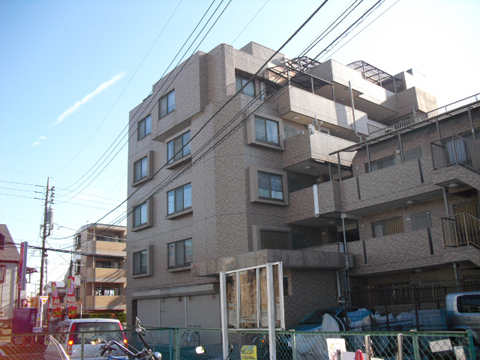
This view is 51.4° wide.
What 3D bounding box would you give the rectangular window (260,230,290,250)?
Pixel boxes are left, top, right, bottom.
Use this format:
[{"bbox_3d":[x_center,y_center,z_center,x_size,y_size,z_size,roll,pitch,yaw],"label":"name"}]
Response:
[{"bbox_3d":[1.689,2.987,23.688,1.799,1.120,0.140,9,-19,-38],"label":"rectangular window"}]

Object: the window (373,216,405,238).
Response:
[{"bbox_3d":[6.639,2.174,22.392,0.120,0.800,1.601,9,-19,-38],"label":"window"}]

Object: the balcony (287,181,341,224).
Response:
[{"bbox_3d":[3.846,1.213,24.221,1.550,1.470,3.310,9,-19,-38],"label":"balcony"}]

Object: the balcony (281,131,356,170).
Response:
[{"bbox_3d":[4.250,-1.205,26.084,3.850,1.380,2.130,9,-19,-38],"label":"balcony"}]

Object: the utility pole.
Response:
[{"bbox_3d":[-15.754,5.801,40.052,0.800,12.400,0.700,9,-19,-38],"label":"utility pole"}]

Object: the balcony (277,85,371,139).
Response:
[{"bbox_3d":[4.767,-3.676,28.019,6.400,1.380,1.010,9,-19,-38],"label":"balcony"}]

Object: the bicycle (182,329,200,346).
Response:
[{"bbox_3d":[-2.240,7.217,22.995,0.500,0.900,1.560,9,-19,-38],"label":"bicycle"}]

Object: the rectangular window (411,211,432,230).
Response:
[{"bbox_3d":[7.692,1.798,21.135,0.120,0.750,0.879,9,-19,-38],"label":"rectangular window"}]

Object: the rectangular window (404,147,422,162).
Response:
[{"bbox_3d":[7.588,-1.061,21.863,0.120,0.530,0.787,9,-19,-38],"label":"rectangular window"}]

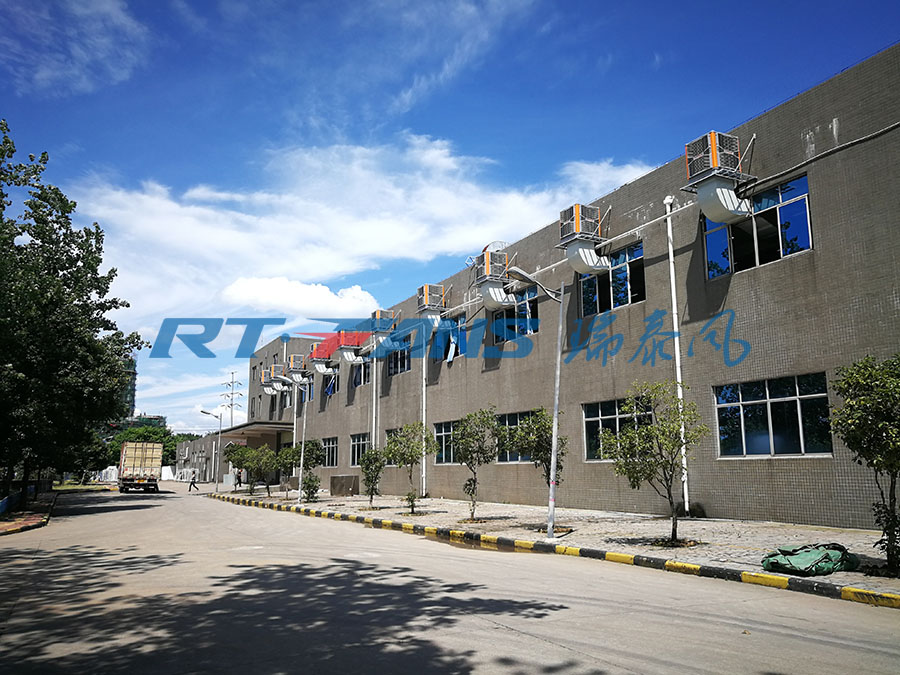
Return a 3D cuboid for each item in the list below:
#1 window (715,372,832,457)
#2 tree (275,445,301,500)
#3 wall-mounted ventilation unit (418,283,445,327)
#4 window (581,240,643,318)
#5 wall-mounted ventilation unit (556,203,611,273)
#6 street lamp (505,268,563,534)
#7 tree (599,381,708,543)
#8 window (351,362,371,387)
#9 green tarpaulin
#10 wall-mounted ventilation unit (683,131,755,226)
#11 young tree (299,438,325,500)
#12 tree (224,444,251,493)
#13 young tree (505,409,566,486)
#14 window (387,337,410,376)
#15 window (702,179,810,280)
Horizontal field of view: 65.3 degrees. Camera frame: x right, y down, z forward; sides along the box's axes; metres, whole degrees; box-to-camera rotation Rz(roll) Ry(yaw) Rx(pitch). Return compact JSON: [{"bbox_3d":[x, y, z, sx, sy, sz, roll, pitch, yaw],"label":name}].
[{"bbox_3d":[8.521,2.173,18.736,0.150,2.050,3.504,6,-12,-27],"label":"window"},{"bbox_3d":[-8.478,7.088,37.121,1.292,2.924,1.292,6,-12,-27],"label":"tree"},{"bbox_3d":[-0.819,-1.490,37.160,1.478,2.251,1.142,5,-12,-27],"label":"wall-mounted ventilation unit"},{"bbox_3d":[5.881,-2.035,25.834,0.150,2.150,3.646,5,-12,-27],"label":"window"},{"bbox_3d":[4.794,-3.407,25.415,1.468,2.382,1.454,6,-12,-27],"label":"wall-mounted ventilation unit"},{"bbox_3d":[1.822,1.400,15.793,1.628,5.958,0.320,11,-15,-26],"label":"street lamp"},{"bbox_3d":[4.155,2.500,14.302,2.172,3.178,2.063,-3,-11,17],"label":"tree"},{"bbox_3d":[-5.922,2.223,47.037,0.150,1.981,3.504,6,-12,-27],"label":"window"},{"bbox_3d":[5.168,3.162,10.064,1.320,0.300,0.850,-5,-12,26],"label":"green tarpaulin"},{"bbox_3d":[7.932,-4.500,20.675,1.877,2.394,1.292,6,-12,-27],"label":"wall-mounted ventilation unit"},{"bbox_3d":[-6.587,6.425,33.879,1.197,2.992,1.197,6,-12,-27],"label":"young tree"},{"bbox_3d":[-15.256,9.487,50.398,1.768,3.264,1.768,6,-12,-27],"label":"tree"},{"bbox_3d":[2.166,3.238,17.430,1.469,2.992,1.469,0,-11,0],"label":"young tree"},{"bbox_3d":[-3.135,1.207,42.843,0.150,2.150,3.595,5,-12,-27],"label":"window"},{"bbox_3d":[8.534,-2.983,19.687,0.150,2.064,3.504,6,-12,-27],"label":"window"}]

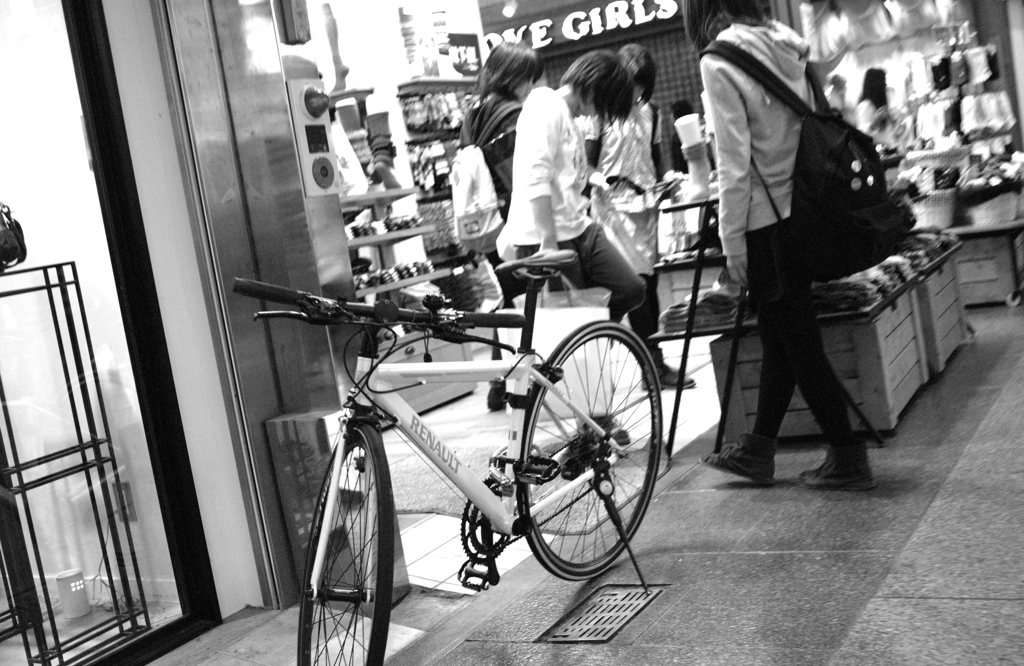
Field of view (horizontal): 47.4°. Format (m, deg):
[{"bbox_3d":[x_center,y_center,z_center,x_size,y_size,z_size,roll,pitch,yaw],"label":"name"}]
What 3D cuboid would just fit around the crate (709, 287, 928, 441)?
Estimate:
[{"bbox_3d":[1.207,0.107,4.490,0.600,0.410,0.800,-6,7,29],"label":"crate"}]

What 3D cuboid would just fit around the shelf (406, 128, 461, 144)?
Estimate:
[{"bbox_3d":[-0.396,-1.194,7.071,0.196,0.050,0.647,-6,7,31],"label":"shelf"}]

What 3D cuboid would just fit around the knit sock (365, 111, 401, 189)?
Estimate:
[{"bbox_3d":[-0.615,-0.876,5.566,0.160,0.375,0.105,-7,7,25],"label":"knit sock"}]

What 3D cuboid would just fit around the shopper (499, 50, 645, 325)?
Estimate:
[{"bbox_3d":[0.253,-0.322,4.320,0.570,1.410,0.450,-8,6,12],"label":"shopper"}]

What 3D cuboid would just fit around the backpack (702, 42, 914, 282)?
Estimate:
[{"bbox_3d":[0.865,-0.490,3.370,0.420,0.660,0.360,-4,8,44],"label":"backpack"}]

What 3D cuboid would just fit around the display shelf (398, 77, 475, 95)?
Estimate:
[{"bbox_3d":[-0.431,-1.488,7.066,0.196,0.050,0.706,-6,7,31],"label":"display shelf"}]

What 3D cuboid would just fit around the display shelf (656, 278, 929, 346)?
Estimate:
[{"bbox_3d":[1.096,-0.100,4.580,0.820,0.045,0.970,-6,7,29],"label":"display shelf"}]

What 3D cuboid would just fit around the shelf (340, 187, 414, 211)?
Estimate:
[{"bbox_3d":[-0.732,-0.633,5.533,0.255,0.035,0.676,-6,7,31],"label":"shelf"}]

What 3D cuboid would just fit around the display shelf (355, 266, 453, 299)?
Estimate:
[{"bbox_3d":[-0.634,-0.210,5.479,0.333,0.035,0.804,-6,7,31],"label":"display shelf"}]

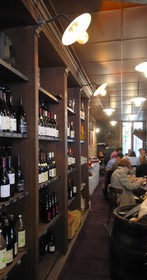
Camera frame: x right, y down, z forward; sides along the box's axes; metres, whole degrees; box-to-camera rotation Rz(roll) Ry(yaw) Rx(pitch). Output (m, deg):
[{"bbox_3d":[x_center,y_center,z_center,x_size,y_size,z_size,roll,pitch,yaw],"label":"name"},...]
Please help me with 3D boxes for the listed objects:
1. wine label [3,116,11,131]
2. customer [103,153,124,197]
[{"bbox_3d":[-0.491,-0.126,1.587,0.024,0.103,0.073,0,0,27],"label":"wine label"},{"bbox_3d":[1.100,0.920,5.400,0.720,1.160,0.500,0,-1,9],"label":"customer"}]

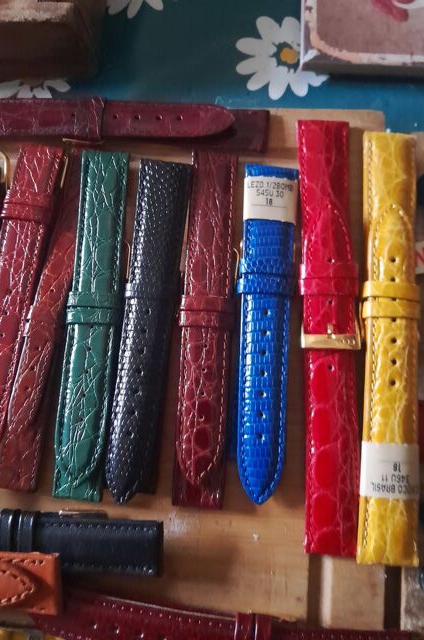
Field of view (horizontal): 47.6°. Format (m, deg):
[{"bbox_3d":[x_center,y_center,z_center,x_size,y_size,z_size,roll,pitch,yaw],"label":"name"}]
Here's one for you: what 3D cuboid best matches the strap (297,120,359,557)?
[{"bbox_3d":[0.039,0.002,0.162,0.019,0.009,0.147,1,83,0],"label":"strap"}]

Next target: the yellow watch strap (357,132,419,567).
[{"bbox_3d":[0.060,0.006,0.161,0.019,0.009,0.146,3,83,0],"label":"yellow watch strap"}]

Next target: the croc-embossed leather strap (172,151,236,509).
[{"bbox_3d":[-0.001,0.001,0.162,0.018,0.009,0.122,3,83,0],"label":"croc-embossed leather strap"}]

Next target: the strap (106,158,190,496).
[{"bbox_3d":[-0.022,0.001,0.162,0.019,0.009,0.116,5,83,1],"label":"strap"}]

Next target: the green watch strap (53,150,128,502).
[{"bbox_3d":[-0.041,-0.001,0.162,0.017,0.009,0.118,3,83,0],"label":"green watch strap"}]

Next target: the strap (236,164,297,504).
[{"bbox_3d":[0.018,0.003,0.162,0.019,0.009,0.115,2,83,0],"label":"strap"}]

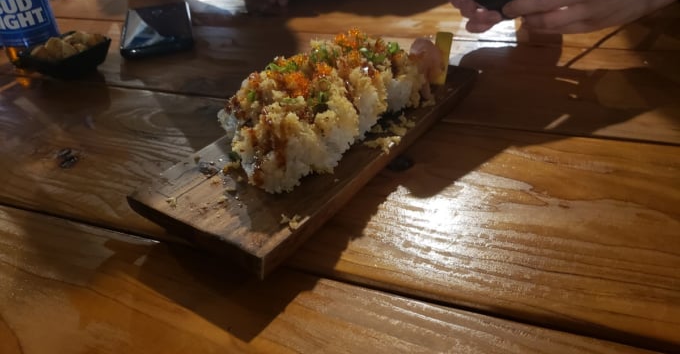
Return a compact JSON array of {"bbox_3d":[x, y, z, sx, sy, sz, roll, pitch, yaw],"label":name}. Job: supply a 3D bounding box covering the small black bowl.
[{"bbox_3d":[-0.289,-0.128,0.549,0.068,0.027,0.071,12,38,22],"label":"small black bowl"}]

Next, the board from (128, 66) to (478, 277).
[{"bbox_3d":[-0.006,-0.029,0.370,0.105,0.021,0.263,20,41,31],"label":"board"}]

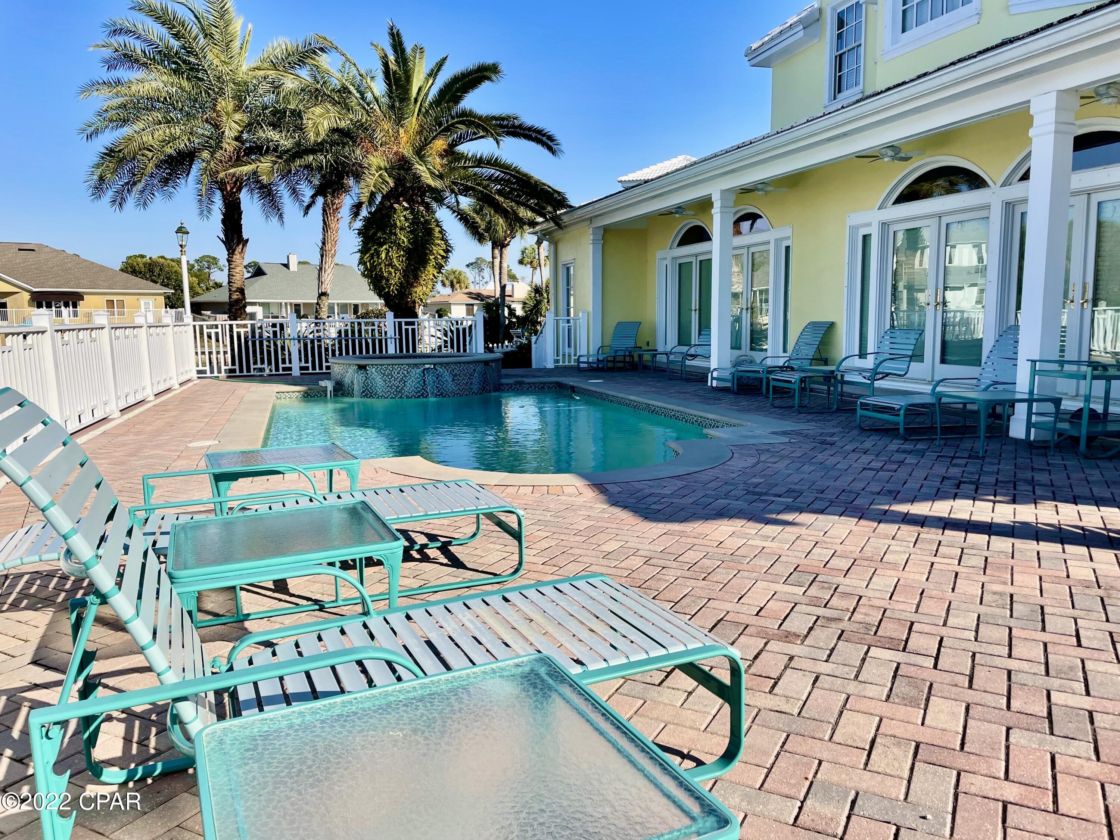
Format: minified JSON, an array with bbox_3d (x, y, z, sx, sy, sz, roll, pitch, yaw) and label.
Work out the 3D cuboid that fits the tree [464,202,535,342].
[{"bbox_3d":[-2.336,-5.202,31.726,2.900,5.989,2.900,-2,7,-16],"label":"tree"}]

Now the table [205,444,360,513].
[{"bbox_3d":[-1.365,0.409,4.138,0.645,0.455,0.645,-4,8,-25],"label":"table"}]

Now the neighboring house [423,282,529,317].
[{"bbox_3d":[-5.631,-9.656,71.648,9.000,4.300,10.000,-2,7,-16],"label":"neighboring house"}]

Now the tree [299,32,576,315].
[{"bbox_3d":[-3.012,-4.625,18.807,6.100,7.952,6.000,-2,7,-16],"label":"tree"}]

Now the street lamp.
[{"bbox_3d":[-7.179,-2.819,16.023,0.300,1.875,0.300,-2,7,-16],"label":"street lamp"}]

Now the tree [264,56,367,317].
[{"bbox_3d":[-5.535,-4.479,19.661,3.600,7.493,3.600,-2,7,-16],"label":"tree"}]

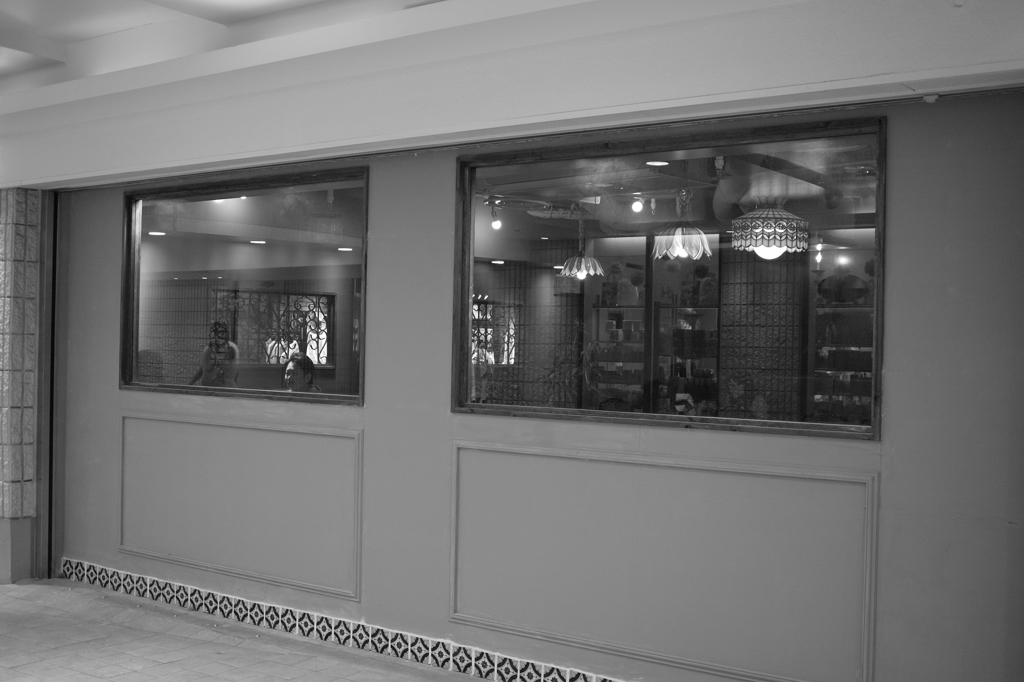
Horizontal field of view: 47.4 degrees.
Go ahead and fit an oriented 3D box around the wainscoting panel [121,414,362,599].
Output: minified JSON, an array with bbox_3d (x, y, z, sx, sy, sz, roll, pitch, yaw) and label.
[{"bbox_3d":[-1.405,0.776,5.740,1.822,0.773,0.030,1,-1,36],"label":"wainscoting panel"}]

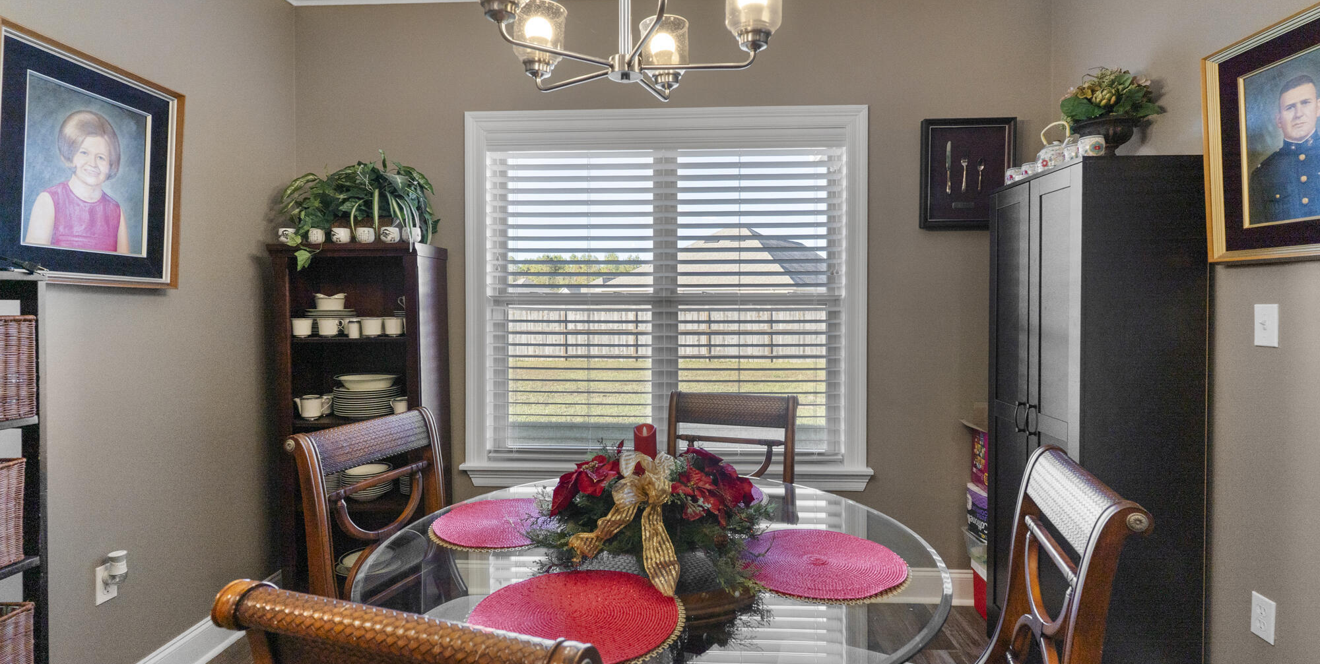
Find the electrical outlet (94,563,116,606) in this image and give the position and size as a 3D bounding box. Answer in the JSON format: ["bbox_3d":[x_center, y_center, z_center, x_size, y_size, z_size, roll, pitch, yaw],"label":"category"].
[{"bbox_3d":[-1.726,0.786,1.951,0.010,0.115,0.070,0,1,2],"label":"electrical outlet"}]

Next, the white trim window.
[{"bbox_3d":[0.016,-0.144,2.804,1.834,1.708,0.110,0,2,3],"label":"white trim window"}]

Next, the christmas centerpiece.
[{"bbox_3d":[-0.009,0.334,1.345,0.520,0.275,0.460,0,1,2],"label":"christmas centerpiece"}]

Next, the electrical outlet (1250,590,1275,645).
[{"bbox_3d":[1.646,0.784,1.706,0.010,0.115,0.070,0,1,2],"label":"electrical outlet"}]

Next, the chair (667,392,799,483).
[{"bbox_3d":[0.179,0.729,1.947,0.470,1.012,0.620,0,2,17],"label":"chair"}]

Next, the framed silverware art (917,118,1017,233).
[{"bbox_3d":[1.339,-0.679,2.710,0.387,0.480,0.046,0,2,3],"label":"framed silverware art"}]

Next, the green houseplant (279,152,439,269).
[{"bbox_3d":[-1.275,-0.507,2.635,0.659,0.481,0.360,0,2,6],"label":"green houseplant"}]

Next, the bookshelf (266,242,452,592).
[{"bbox_3d":[-1.277,0.427,2.693,0.634,1.577,0.302,0,2,6],"label":"bookshelf"}]

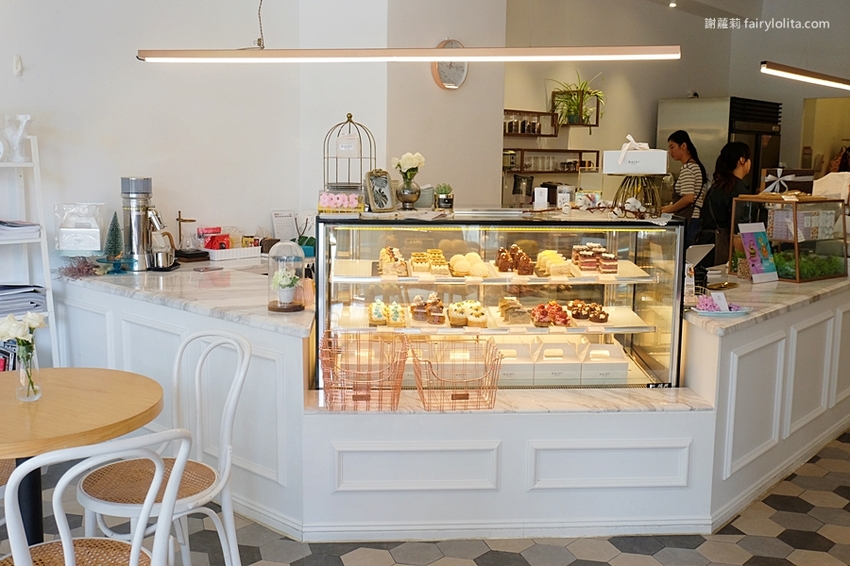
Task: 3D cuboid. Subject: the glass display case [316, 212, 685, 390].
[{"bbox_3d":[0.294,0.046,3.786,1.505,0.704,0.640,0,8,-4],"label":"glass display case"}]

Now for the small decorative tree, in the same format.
[{"bbox_3d":[-1.648,-0.246,4.488,0.092,0.238,0.092,0,8,-4],"label":"small decorative tree"}]

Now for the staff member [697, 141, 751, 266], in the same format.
[{"bbox_3d":[1.937,-0.131,5.554,0.380,1.580,0.430,-4,10,-30],"label":"staff member"}]

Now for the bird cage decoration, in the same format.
[{"bbox_3d":[-0.330,-0.524,3.756,0.228,0.430,0.228,0,8,-4],"label":"bird cage decoration"}]

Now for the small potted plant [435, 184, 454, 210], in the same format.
[{"bbox_3d":[0.092,-0.402,3.977,0.088,0.118,0.088,0,8,-4],"label":"small potted plant"}]

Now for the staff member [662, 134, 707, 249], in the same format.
[{"bbox_3d":[1.885,-0.247,6.099,0.340,1.650,0.420,-2,9,-14],"label":"staff member"}]

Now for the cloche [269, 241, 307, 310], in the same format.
[{"bbox_3d":[-0.563,-0.032,3.465,0.153,0.277,0.153,0,8,-4],"label":"cloche"}]

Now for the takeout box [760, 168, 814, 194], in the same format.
[{"bbox_3d":[2.027,-0.560,4.740,0.265,0.140,0.130,2,8,7],"label":"takeout box"}]

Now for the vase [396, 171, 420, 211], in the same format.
[{"bbox_3d":[-0.077,-0.433,3.983,0.110,0.175,0.110,0,8,-4],"label":"vase"}]

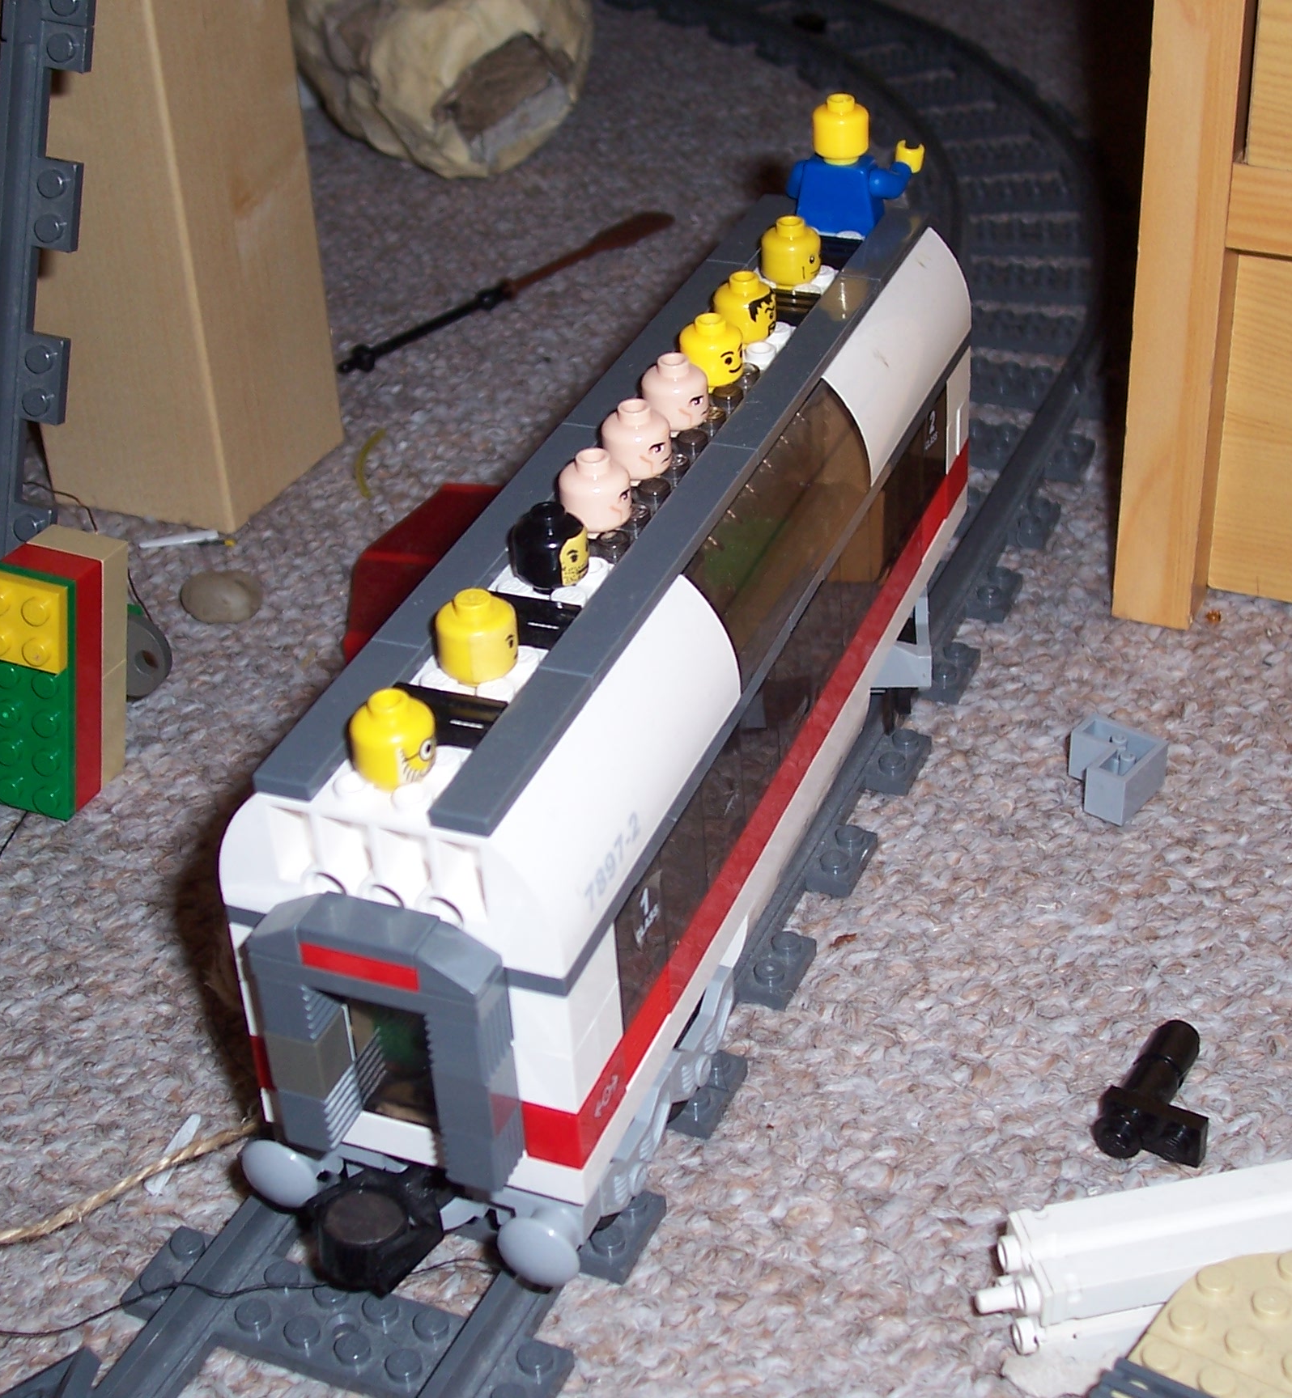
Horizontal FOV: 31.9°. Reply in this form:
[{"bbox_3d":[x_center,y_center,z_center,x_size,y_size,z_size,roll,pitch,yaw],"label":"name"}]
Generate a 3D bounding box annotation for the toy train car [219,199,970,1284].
[{"bbox_3d":[0.004,-0.006,0.366,0.050,0.083,0.228,10,36,19],"label":"toy train car"}]

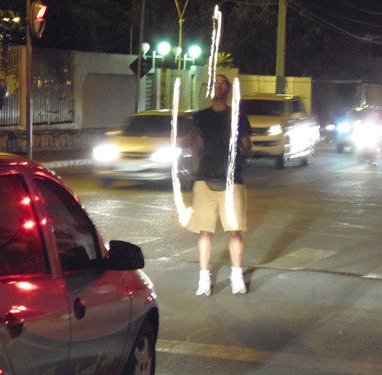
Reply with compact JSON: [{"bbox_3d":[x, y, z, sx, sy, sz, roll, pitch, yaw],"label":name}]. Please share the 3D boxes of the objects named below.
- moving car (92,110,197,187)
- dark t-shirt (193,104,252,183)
[{"bbox_3d":[-0.410,-0.760,28.200,1.700,1.450,4.150,1,3,16],"label":"moving car"},{"bbox_3d":[0.264,-0.347,11.800,0.480,0.645,0.280,0,3,6],"label":"dark t-shirt"}]

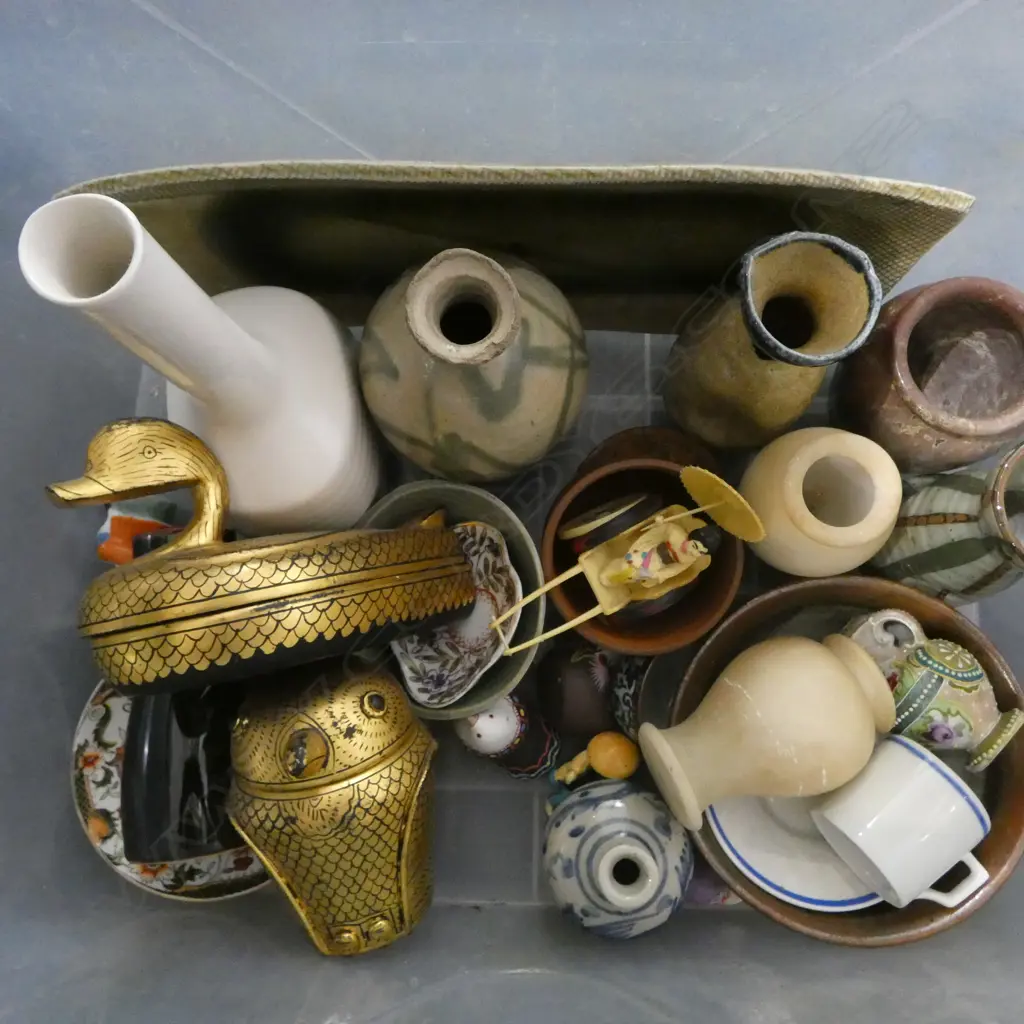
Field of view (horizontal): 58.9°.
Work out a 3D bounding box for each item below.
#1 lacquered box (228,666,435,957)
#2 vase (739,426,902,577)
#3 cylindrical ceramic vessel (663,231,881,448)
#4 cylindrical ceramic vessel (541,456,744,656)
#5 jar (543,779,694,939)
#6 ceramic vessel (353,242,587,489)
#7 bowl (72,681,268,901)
[{"bbox_3d":[-0.096,0.158,0.492,0.108,0.090,0.150,-8,91,3],"label":"lacquered box"},{"bbox_3d":[0.195,-0.007,0.577,0.097,0.083,0.097,0,82,0],"label":"vase"},{"bbox_3d":[0.144,-0.093,0.518,0.096,0.157,0.096,0,82,1],"label":"cylindrical ceramic vessel"},{"bbox_3d":[0.077,0.012,0.534,0.110,0.088,0.110,0,106,7],"label":"cylindrical ceramic vessel"},{"bbox_3d":[0.064,0.208,0.547,0.090,0.080,0.090,0,82,0],"label":"jar"},{"bbox_3d":[-0.022,-0.087,0.516,0.135,0.163,0.135,0,82,1],"label":"ceramic vessel"},{"bbox_3d":[-0.180,0.148,0.536,0.153,0.022,0.153,0,82,1],"label":"bowl"}]

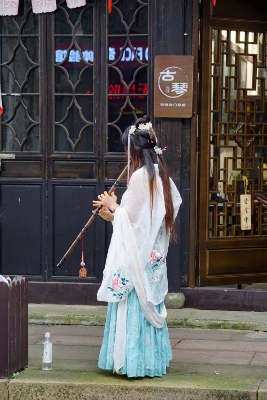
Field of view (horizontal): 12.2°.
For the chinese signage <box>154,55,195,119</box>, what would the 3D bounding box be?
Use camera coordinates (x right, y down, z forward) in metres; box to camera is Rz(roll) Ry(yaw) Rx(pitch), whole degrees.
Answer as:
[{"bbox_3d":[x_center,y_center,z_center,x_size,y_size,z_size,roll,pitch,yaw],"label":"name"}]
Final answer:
[{"bbox_3d":[0.321,-0.895,9.837,0.305,0.490,0.030,1,5,8],"label":"chinese signage"}]

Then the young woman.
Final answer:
[{"bbox_3d":[0.022,0.294,8.167,0.550,1.660,0.530,4,6,37],"label":"young woman"}]

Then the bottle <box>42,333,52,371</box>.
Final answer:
[{"bbox_3d":[-0.567,0.999,8.204,0.065,0.245,0.065,0,5,0],"label":"bottle"}]

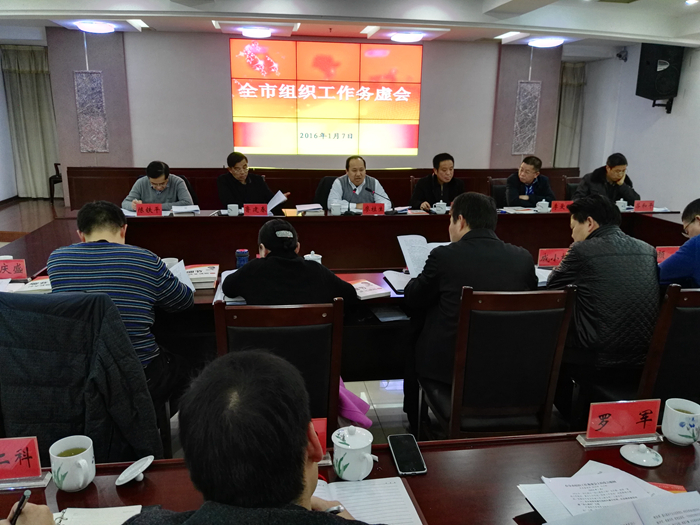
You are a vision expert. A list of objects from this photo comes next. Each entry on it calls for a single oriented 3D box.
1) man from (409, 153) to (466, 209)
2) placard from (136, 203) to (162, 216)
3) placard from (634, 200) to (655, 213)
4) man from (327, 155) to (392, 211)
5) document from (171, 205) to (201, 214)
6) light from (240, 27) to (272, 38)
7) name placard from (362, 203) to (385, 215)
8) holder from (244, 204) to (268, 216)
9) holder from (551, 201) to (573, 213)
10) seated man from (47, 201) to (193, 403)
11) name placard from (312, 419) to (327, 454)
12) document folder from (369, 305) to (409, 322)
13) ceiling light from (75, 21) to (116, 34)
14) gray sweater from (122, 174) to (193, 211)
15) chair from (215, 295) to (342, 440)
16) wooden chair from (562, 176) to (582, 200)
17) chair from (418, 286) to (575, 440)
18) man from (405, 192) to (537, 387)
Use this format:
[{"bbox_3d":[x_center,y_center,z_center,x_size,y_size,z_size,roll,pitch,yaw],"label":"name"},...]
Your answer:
[{"bbox_3d":[0.830,-0.427,5.537,0.540,1.260,0.700,-1,15,-9],"label":"man"},{"bbox_3d":[-1.673,-0.436,4.733,0.205,0.105,0.060,-1,15,-9],"label":"placard"},{"bbox_3d":[2.812,-0.534,5.394,0.205,0.100,0.060,-1,15,-9],"label":"placard"},{"bbox_3d":[0.054,-0.403,5.405,0.590,1.200,0.780,-1,14,-8],"label":"man"},{"bbox_3d":[-1.360,-0.453,4.702,0.210,0.030,0.290,-1,14,-8],"label":"document"},{"bbox_3d":[-1.491,-3.691,9.078,0.460,0.110,0.460,-1,13,-8],"label":"light"},{"bbox_3d":[0.204,-0.446,4.818,0.215,0.108,0.050,-1,13,-8],"label":"name placard"},{"bbox_3d":[-0.774,-0.430,4.644,0.190,0.095,0.050,-1,14,-8],"label":"holder"},{"bbox_3d":[1.888,-0.485,5.040,0.215,0.108,0.050,-1,13,-8],"label":"holder"},{"bbox_3d":[-0.922,0.379,2.350,0.560,1.270,0.780,-1,13,-8],"label":"seated man"},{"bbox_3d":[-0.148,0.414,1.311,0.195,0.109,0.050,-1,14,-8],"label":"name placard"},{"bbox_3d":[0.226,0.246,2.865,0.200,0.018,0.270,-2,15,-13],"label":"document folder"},{"bbox_3d":[-3.949,-3.629,8.755,0.480,0.110,0.480,-1,13,-8],"label":"ceiling light"},{"bbox_3d":[-1.690,-0.549,5.089,0.580,0.520,0.550,-1,14,-8],"label":"gray sweater"},{"bbox_3d":[-0.258,0.556,2.120,0.440,1.020,0.530,-1,15,-8],"label":"chair"},{"bbox_3d":[2.594,-0.433,6.194,0.480,0.960,0.580,-1,14,-8],"label":"wooden chair"},{"bbox_3d":[0.542,0.520,2.310,0.440,1.020,0.530,-1,14,-7],"label":"chair"},{"bbox_3d":[0.510,0.327,2.558,0.560,1.270,0.740,-3,15,-16],"label":"man"}]

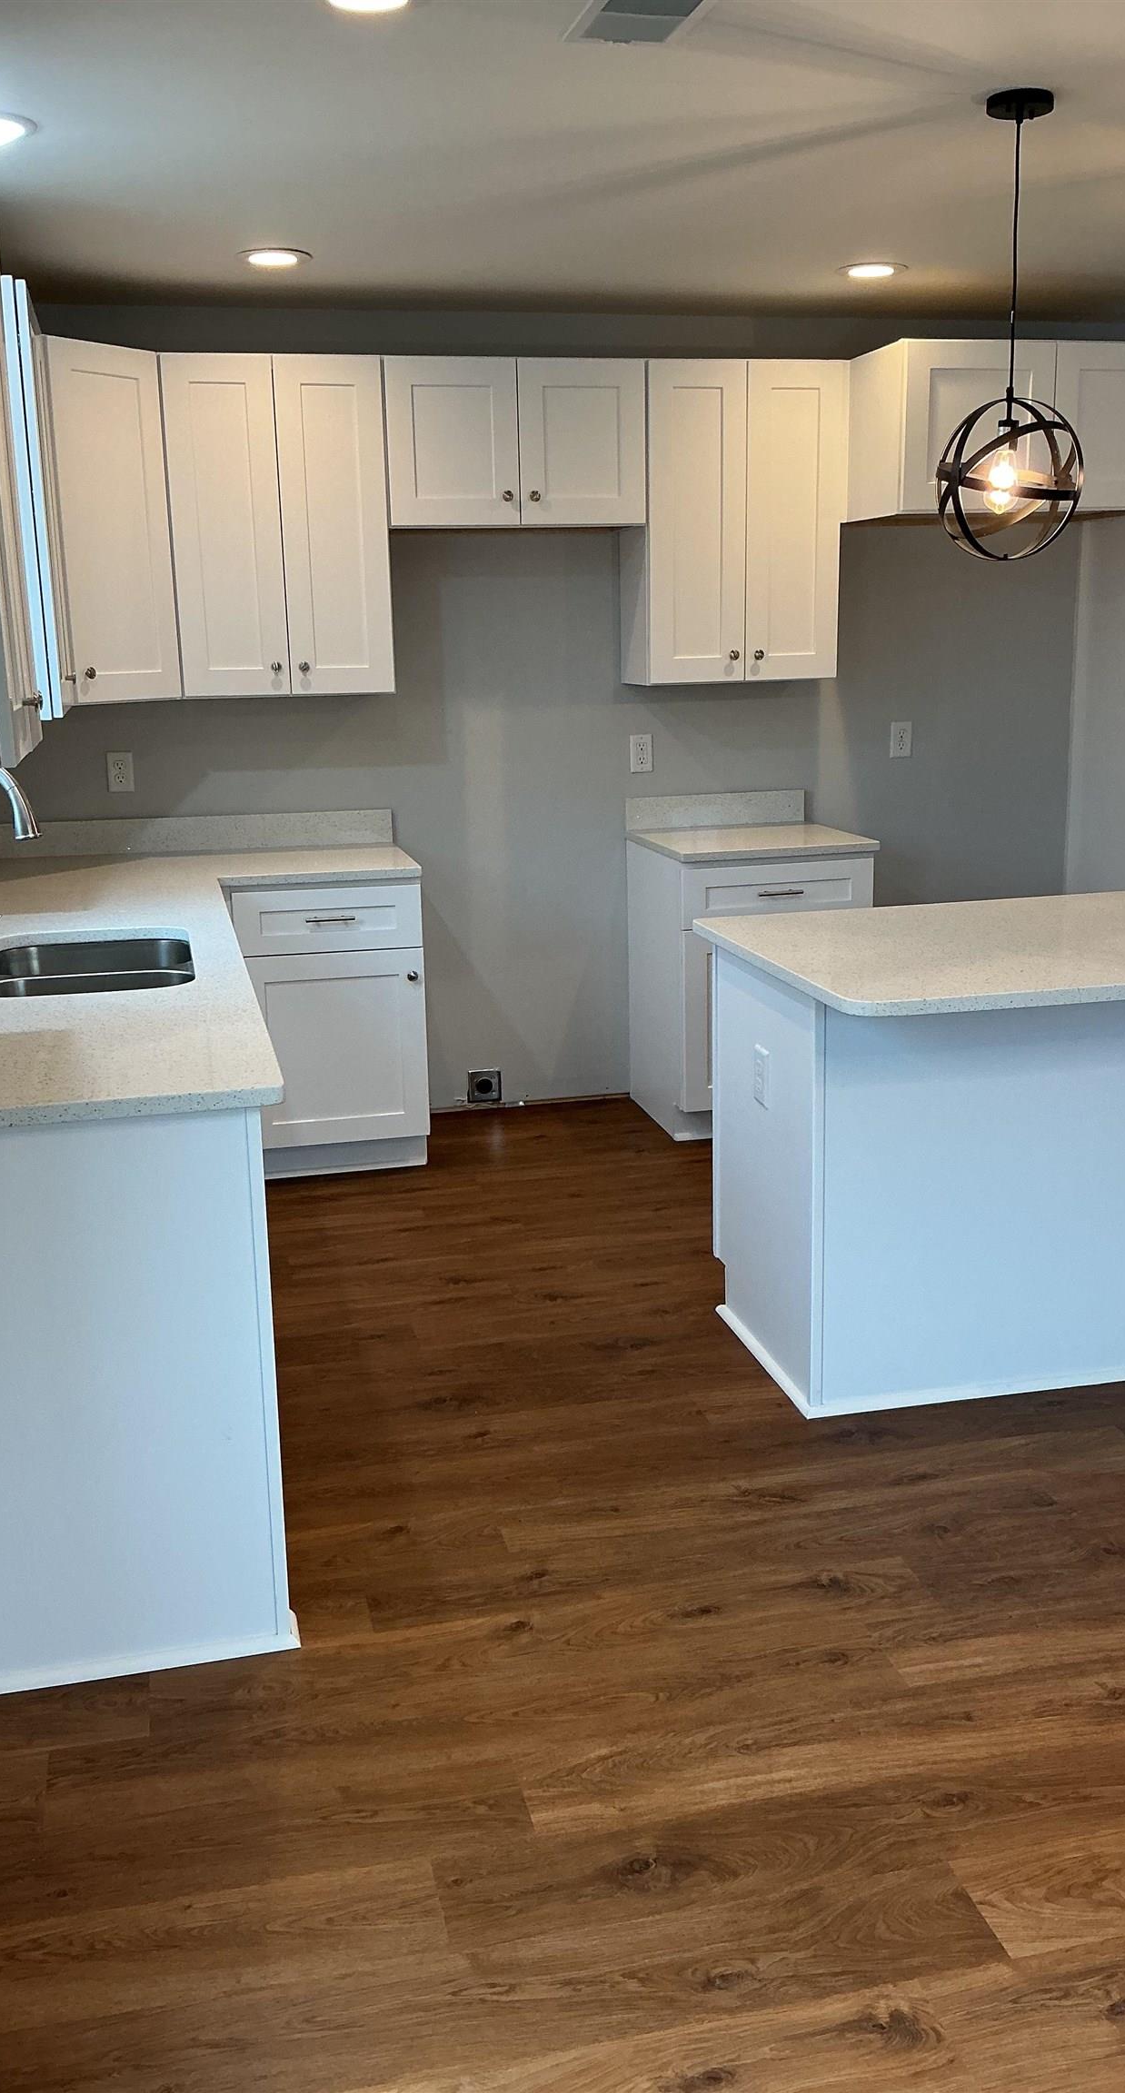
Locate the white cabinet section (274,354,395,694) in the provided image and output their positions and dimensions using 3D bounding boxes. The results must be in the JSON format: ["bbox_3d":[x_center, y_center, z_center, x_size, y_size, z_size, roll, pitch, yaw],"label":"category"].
[{"bbox_3d":[-0.681,-1.507,5.138,0.304,0.921,0.324,-4,14,-13],"label":"white cabinet section"}]

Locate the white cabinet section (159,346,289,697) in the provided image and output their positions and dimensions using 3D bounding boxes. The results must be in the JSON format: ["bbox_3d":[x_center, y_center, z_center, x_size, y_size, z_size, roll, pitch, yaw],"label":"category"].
[{"bbox_3d":[-0.977,-1.484,5.071,0.306,0.921,0.324,-4,14,-13],"label":"white cabinet section"}]

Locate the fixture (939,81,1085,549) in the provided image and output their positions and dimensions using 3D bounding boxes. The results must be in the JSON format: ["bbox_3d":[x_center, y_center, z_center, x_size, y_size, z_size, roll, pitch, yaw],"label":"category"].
[{"bbox_3d":[0.839,-1.326,3.271,0.280,0.812,0.280,-4,14,-12],"label":"fixture"}]

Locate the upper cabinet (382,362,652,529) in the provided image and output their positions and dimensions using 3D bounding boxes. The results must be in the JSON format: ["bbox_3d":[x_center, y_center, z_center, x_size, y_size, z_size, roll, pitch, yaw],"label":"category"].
[{"bbox_3d":[-0.162,-1.771,5.194,0.765,0.458,0.324,-4,14,-12],"label":"upper cabinet"}]

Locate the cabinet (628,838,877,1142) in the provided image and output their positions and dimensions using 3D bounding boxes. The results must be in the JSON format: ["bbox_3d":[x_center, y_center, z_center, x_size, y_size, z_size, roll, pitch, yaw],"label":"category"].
[{"bbox_3d":[0.591,-0.217,5.565,0.625,0.895,0.635,-4,14,-12],"label":"cabinet"}]

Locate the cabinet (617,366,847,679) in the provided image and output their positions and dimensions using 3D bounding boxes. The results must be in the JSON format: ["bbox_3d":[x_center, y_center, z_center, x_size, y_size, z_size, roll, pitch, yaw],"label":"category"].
[{"bbox_3d":[0.517,-1.596,5.394,0.617,0.922,0.324,-4,14,-12],"label":"cabinet"}]

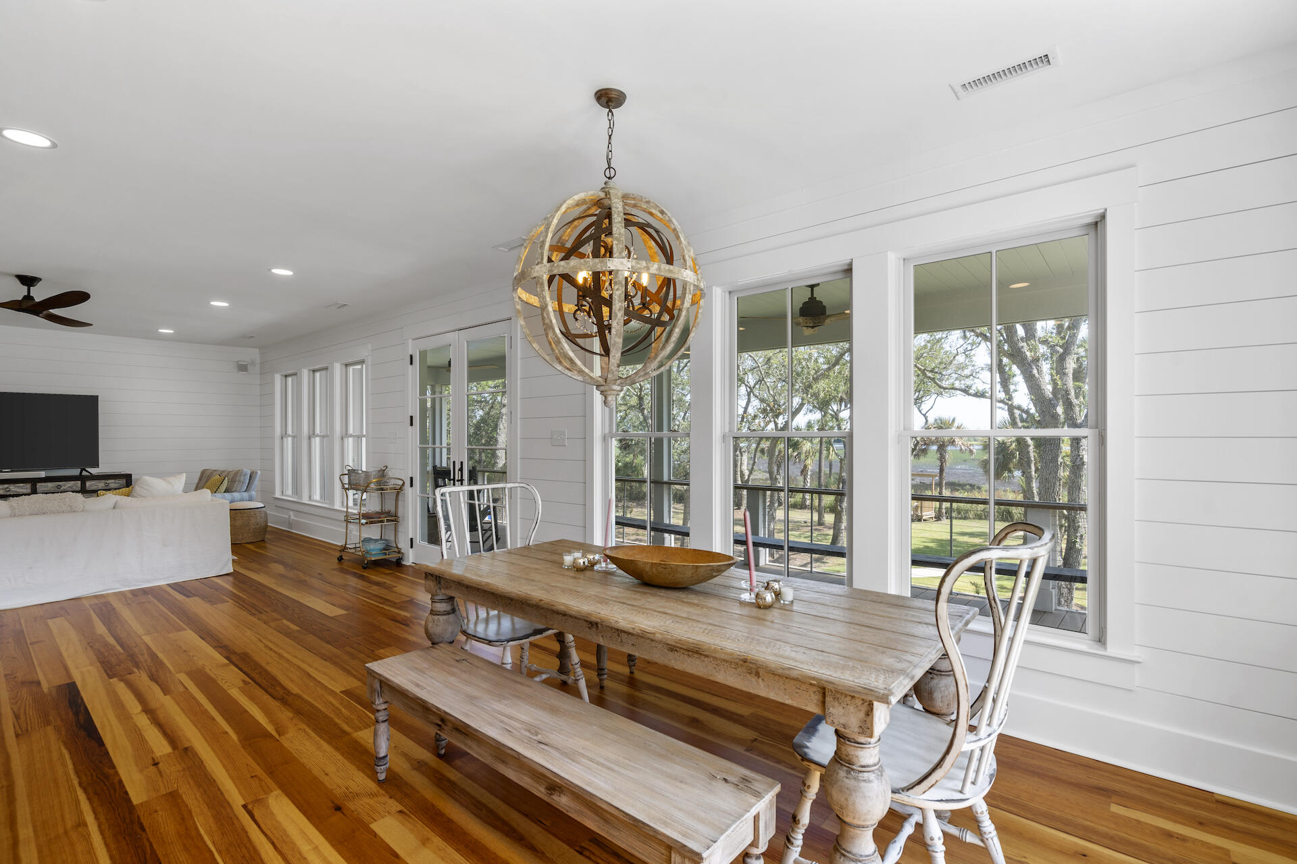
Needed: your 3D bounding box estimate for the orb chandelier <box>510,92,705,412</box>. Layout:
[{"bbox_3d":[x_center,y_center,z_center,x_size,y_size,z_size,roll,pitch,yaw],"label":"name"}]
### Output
[{"bbox_3d":[-0.160,-0.750,2.403,0.775,1.290,0.775,0,0,0],"label":"orb chandelier"}]

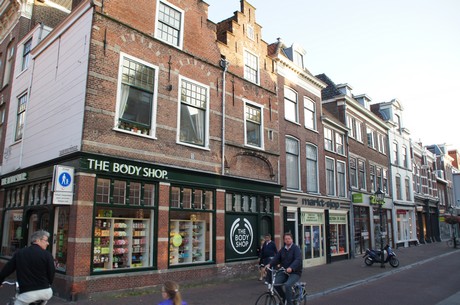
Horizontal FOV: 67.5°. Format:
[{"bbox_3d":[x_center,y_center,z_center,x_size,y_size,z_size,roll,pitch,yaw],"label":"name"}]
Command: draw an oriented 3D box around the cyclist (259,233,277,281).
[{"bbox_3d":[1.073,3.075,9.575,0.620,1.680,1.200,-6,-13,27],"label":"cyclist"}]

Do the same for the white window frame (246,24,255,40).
[{"bbox_3d":[0.909,-5.368,15.421,0.150,0.620,0.486,-11,-16,43],"label":"white window frame"}]

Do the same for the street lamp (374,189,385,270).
[{"bbox_3d":[6.974,3.481,16.108,0.450,3.650,0.450,-11,-16,43],"label":"street lamp"}]

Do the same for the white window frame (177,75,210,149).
[{"bbox_3d":[-1.272,-1.390,12.271,0.150,2.449,1.498,-11,-16,43],"label":"white window frame"}]

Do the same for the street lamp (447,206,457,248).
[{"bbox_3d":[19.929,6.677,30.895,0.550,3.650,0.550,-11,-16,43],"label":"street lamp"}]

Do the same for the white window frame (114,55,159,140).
[{"bbox_3d":[-2.848,-1.722,10.656,0.150,2.449,1.447,-11,-16,43],"label":"white window frame"}]

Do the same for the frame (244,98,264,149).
[{"bbox_3d":[1.022,-1.153,14.672,0.150,1.994,1.364,-11,-16,43],"label":"frame"}]

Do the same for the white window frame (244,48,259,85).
[{"bbox_3d":[0.955,-3.717,15.130,0.150,1.488,1.054,-11,-16,43],"label":"white window frame"}]

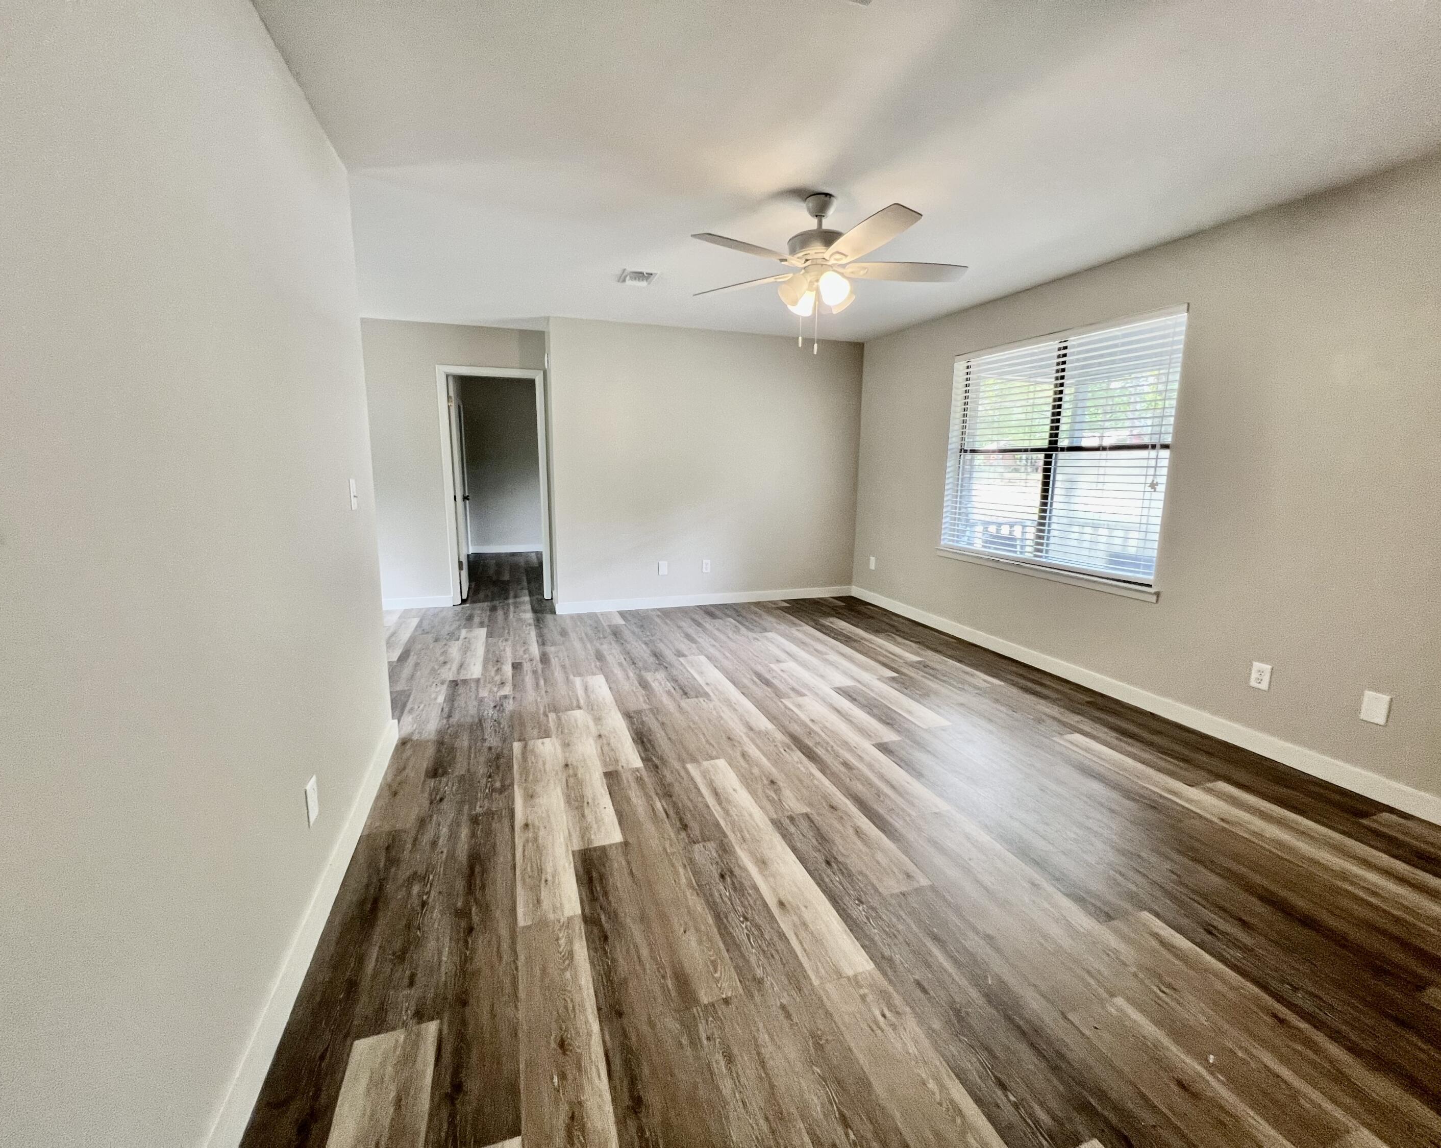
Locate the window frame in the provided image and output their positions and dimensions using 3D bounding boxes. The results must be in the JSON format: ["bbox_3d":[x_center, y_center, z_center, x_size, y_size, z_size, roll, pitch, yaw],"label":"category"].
[{"bbox_3d":[2.128,-0.824,3.865,0.055,1.459,1.638,-3,11,-20],"label":"window frame"}]

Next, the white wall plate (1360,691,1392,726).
[{"bbox_3d":[2.713,0.552,2.374,0.008,0.118,0.072,-3,11,-20],"label":"white wall plate"}]

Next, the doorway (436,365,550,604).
[{"bbox_3d":[-2.037,-0.769,5.252,0.862,2.100,0.140,-3,11,-20],"label":"doorway"}]

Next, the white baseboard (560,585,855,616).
[{"bbox_3d":[-0.025,0.246,5.504,2.970,0.095,0.015,-3,11,-20],"label":"white baseboard"}]

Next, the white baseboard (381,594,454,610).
[{"bbox_3d":[-2.741,0.260,5.131,0.640,0.094,0.015,-3,11,-20],"label":"white baseboard"}]

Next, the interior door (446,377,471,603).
[{"bbox_3d":[-2.535,-0.817,5.601,0.038,2.030,0.760,-3,11,-20],"label":"interior door"}]

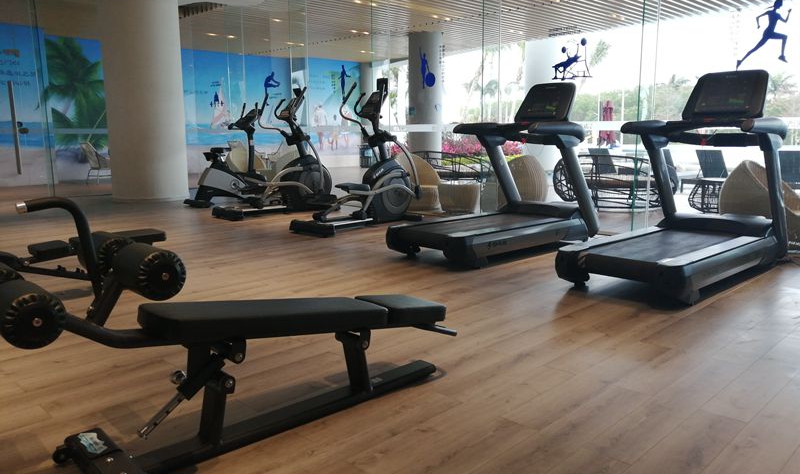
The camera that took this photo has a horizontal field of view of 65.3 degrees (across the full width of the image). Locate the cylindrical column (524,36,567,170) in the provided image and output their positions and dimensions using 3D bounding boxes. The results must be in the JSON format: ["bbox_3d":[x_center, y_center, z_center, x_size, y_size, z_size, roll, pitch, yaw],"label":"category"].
[{"bbox_3d":[3.888,-3.435,16.728,1.000,3.500,1.000,2,9,13],"label":"cylindrical column"}]

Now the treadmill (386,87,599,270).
[{"bbox_3d":[0.951,-0.634,5.695,2.068,1.530,0.940,-9,13,-43],"label":"treadmill"}]

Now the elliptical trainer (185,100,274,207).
[{"bbox_3d":[-2.704,-1.292,9.758,1.150,1.570,0.560,-9,12,-42],"label":"elliptical trainer"}]

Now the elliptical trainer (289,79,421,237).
[{"bbox_3d":[-0.439,-0.977,7.359,0.700,1.690,1.690,8,12,40],"label":"elliptical trainer"}]

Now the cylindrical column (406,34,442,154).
[{"bbox_3d":[0.651,-3.297,15.864,0.840,3.540,0.840,0,9,2],"label":"cylindrical column"}]

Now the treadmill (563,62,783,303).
[{"bbox_3d":[2.126,-0.460,4.579,2.068,1.530,0.940,-9,13,-44],"label":"treadmill"}]

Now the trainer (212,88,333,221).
[{"bbox_3d":[-1.656,-1.171,8.603,1.700,1.690,0.700,-8,12,-40],"label":"trainer"}]

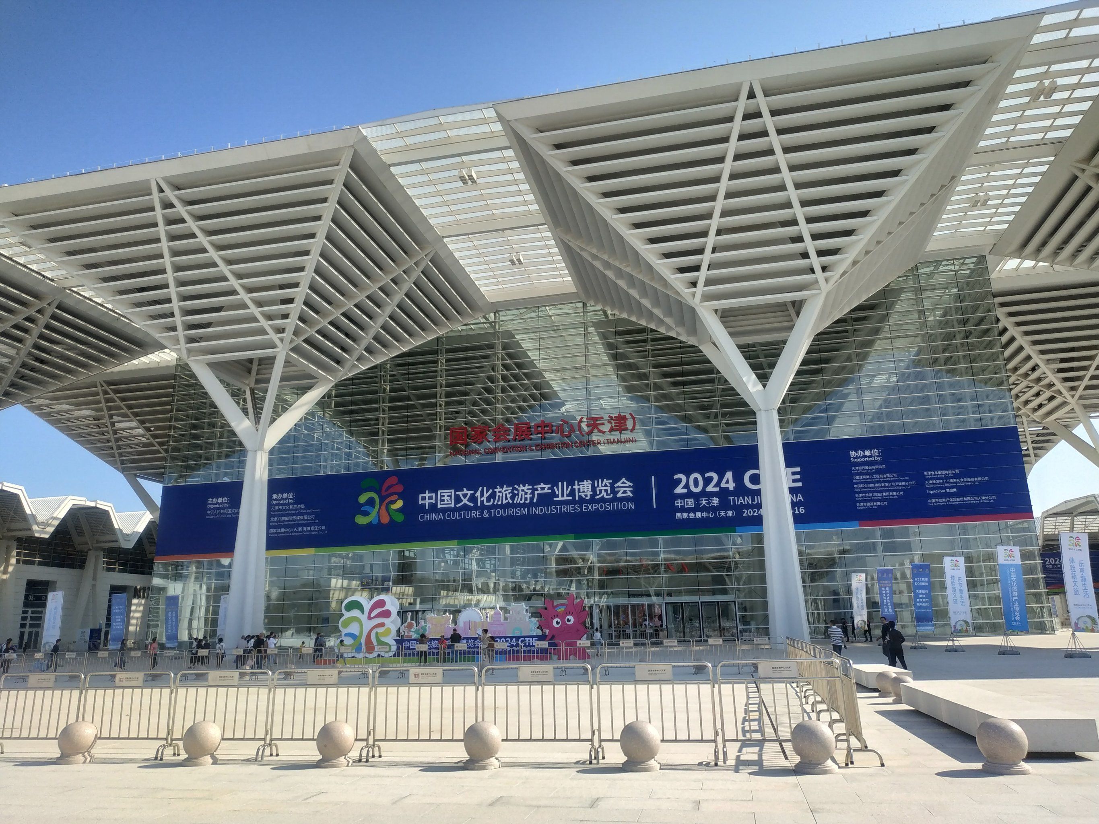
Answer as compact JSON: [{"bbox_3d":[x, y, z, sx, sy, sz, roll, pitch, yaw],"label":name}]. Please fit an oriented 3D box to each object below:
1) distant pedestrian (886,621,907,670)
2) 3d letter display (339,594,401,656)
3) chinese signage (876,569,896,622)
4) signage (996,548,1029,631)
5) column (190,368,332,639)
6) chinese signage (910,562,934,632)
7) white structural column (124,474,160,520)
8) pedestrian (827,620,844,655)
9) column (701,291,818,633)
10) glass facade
[{"bbox_3d":[11.950,8.039,26.275,0.520,1.630,0.600,9,-19,-32],"label":"distant pedestrian"},{"bbox_3d":[-10.064,11.904,42.262,3.600,3.350,0.750,-5,-16,12],"label":"3d letter display"},{"bbox_3d":[22.433,12.415,50.504,1.050,3.930,0.100,-2,-16,4],"label":"chinese signage"},{"bbox_3d":[21.926,8.392,36.113,1.050,3.950,0.100,-2,-16,4],"label":"signage"},{"bbox_3d":[-23.443,7.628,60.336,8.100,22.600,7.600,-5,-16,12],"label":"column"},{"bbox_3d":[22.179,11.014,45.318,1.050,3.930,0.100,-2,-16,4],"label":"chinese signage"},{"bbox_3d":[-51.954,20.257,102.483,8.100,22.600,7.600,-5,-16,12],"label":"white structural column"},{"bbox_3d":[10.733,8.697,28.604,0.520,1.700,0.450,10,-20,-35],"label":"pedestrian"},{"bbox_3d":[15.411,4.417,52.316,8.100,22.600,7.600,-5,-16,12],"label":"column"},{"bbox_3d":[-0.769,5.506,76.983,87.300,34.400,1.000,-5,-16,12],"label":"glass facade"}]

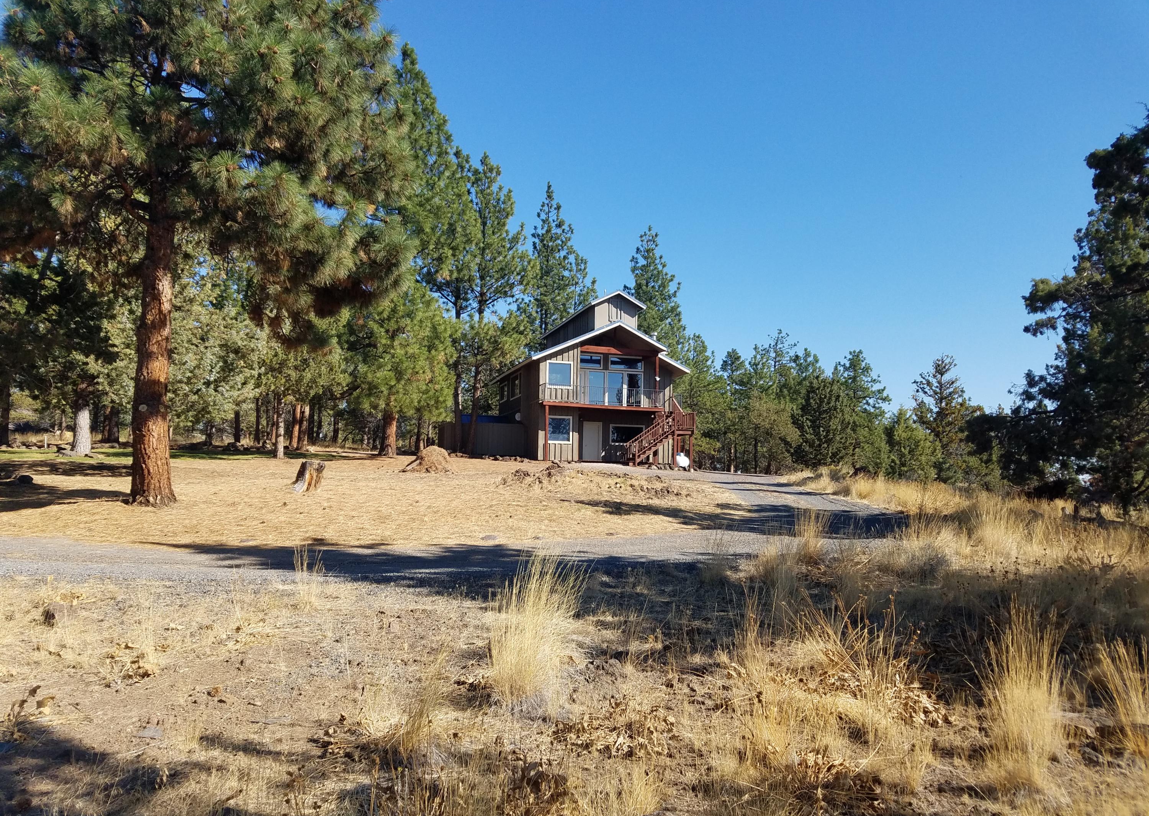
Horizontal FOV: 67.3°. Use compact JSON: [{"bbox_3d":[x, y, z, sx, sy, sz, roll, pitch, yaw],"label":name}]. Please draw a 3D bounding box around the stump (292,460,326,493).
[{"bbox_3d":[-6.332,1.635,20.600,0.780,0.780,0.760,3,-6,-17],"label":"stump"}]

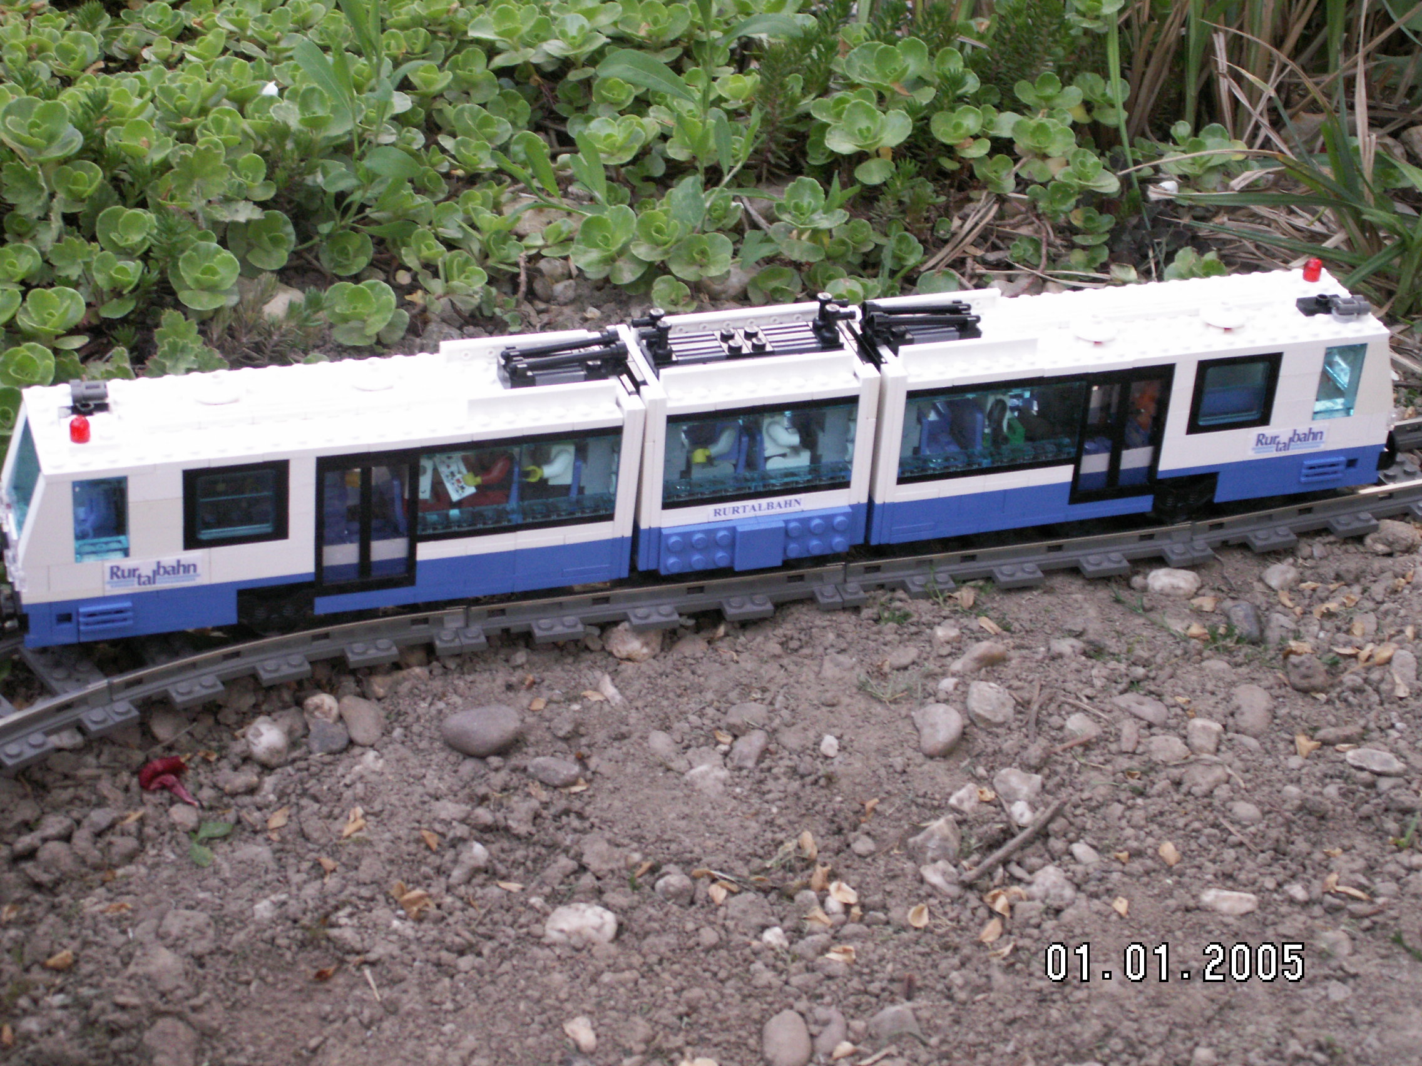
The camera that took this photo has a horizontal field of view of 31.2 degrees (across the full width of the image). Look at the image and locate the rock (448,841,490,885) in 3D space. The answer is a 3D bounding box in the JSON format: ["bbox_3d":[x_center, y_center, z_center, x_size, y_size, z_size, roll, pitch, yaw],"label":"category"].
[{"bbox_3d":[-0.069,0.094,0.726,0.009,0.009,0.017,21,36,24],"label":"rock"}]

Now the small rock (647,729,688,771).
[{"bbox_3d":[-0.013,0.067,0.780,0.011,0.009,0.017,-15,37,-27],"label":"small rock"}]

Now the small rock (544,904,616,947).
[{"bbox_3d":[-0.036,0.108,0.702,0.020,0.011,0.014,3,33,-2],"label":"small rock"}]

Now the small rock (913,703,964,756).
[{"bbox_3d":[0.070,0.061,0.786,0.015,0.013,0.020,7,33,5],"label":"small rock"}]

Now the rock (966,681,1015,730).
[{"bbox_3d":[0.088,0.054,0.800,0.015,0.012,0.018,3,33,-2],"label":"rock"}]

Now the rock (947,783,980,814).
[{"bbox_3d":[0.077,0.081,0.777,0.010,0.009,0.011,-7,34,-17],"label":"rock"}]

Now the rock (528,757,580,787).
[{"bbox_3d":[-0.048,0.073,0.776,0.017,0.007,0.012,9,33,7],"label":"rock"}]

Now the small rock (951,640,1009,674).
[{"bbox_3d":[0.089,0.041,0.842,0.024,0.008,0.011,-18,39,-31],"label":"small rock"}]

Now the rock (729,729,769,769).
[{"bbox_3d":[0.012,0.066,0.775,0.010,0.008,0.017,16,35,18],"label":"rock"}]

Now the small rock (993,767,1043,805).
[{"bbox_3d":[0.094,0.078,0.784,0.015,0.009,0.015,4,33,0],"label":"small rock"}]

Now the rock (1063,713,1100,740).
[{"bbox_3d":[0.116,0.060,0.796,0.011,0.007,0.011,-5,34,-15],"label":"rock"}]

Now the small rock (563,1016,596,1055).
[{"bbox_3d":[-0.035,0.133,0.674,0.008,0.007,0.013,-12,36,-23],"label":"small rock"}]

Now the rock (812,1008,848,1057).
[{"bbox_3d":[0.032,0.134,0.680,0.009,0.009,0.017,15,34,17],"label":"rock"}]

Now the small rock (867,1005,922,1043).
[{"bbox_3d":[0.049,0.131,0.678,0.015,0.009,0.011,3,33,-2],"label":"small rock"}]

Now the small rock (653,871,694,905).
[{"bbox_3d":[-0.011,0.102,0.734,0.011,0.009,0.010,4,33,0],"label":"small rock"}]

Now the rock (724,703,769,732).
[{"bbox_3d":[0.011,0.058,0.797,0.014,0.008,0.012,6,33,2],"label":"rock"}]

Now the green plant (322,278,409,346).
[{"bbox_3d":[-0.132,-0.084,0.974,0.033,0.021,0.032,3,33,-2],"label":"green plant"}]

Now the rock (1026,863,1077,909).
[{"bbox_3d":[0.098,0.101,0.728,0.014,0.011,0.015,3,33,-2],"label":"rock"}]

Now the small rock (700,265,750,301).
[{"bbox_3d":[0.006,-0.101,1.031,0.022,0.014,0.018,4,33,0],"label":"small rock"}]

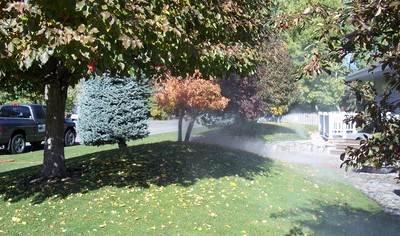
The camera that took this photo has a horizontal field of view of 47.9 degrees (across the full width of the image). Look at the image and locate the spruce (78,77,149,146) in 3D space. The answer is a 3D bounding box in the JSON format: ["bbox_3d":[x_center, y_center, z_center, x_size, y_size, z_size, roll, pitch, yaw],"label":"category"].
[{"bbox_3d":[-2.561,-0.240,13.500,2.150,2.350,2.100,0,2,0],"label":"spruce"}]

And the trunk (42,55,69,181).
[{"bbox_3d":[-2.950,0.010,9.200,0.520,2.450,0.500,0,2,0],"label":"trunk"}]

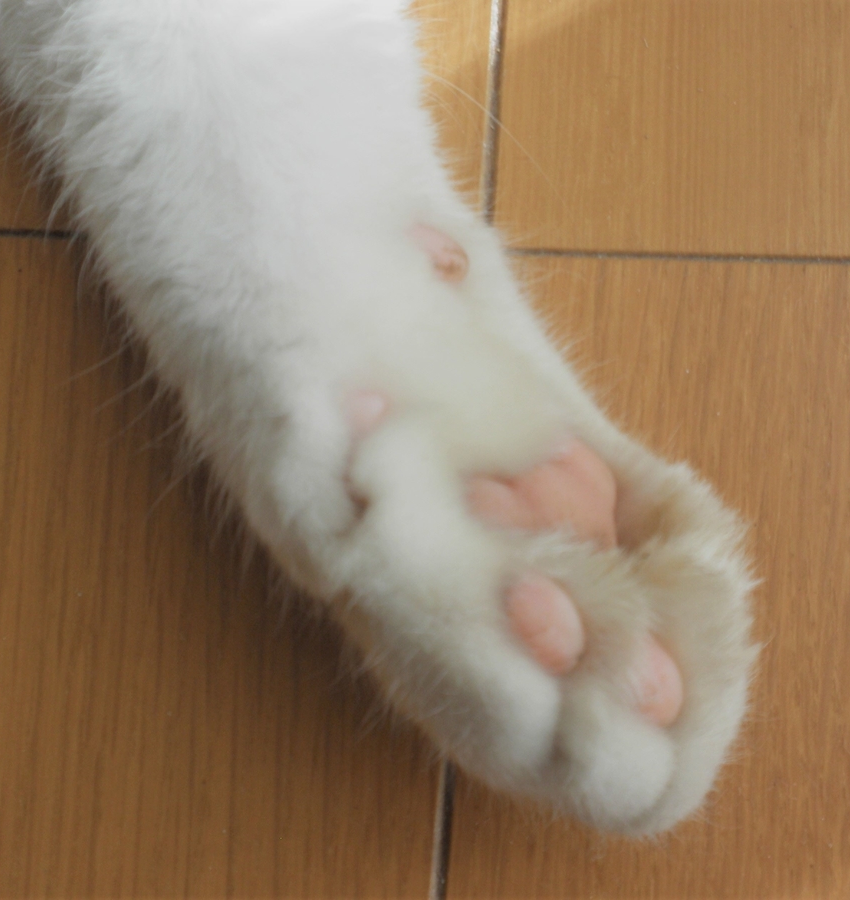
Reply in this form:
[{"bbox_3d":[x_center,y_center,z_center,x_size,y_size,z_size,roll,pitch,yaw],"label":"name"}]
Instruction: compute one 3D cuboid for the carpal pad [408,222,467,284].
[{"bbox_3d":[0.002,-0.024,0.158,0.005,0.005,0.009,-41,80,-3],"label":"carpal pad"}]

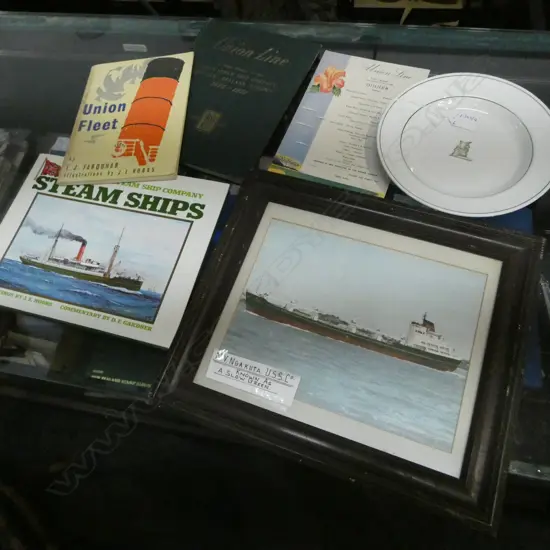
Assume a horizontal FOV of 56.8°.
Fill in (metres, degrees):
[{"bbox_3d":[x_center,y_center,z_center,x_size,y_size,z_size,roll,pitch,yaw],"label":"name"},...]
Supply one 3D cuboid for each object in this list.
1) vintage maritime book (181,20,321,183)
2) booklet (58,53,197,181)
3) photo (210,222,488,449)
[{"bbox_3d":[-0.075,-0.276,0.788,0.201,0.012,0.281,21,69,16],"label":"vintage maritime book"},{"bbox_3d":[-0.198,-0.219,0.703,0.161,0.010,0.223,-3,61,8],"label":"booklet"},{"bbox_3d":[0.091,0.056,0.603,0.277,0.005,0.210,16,68,14],"label":"photo"}]

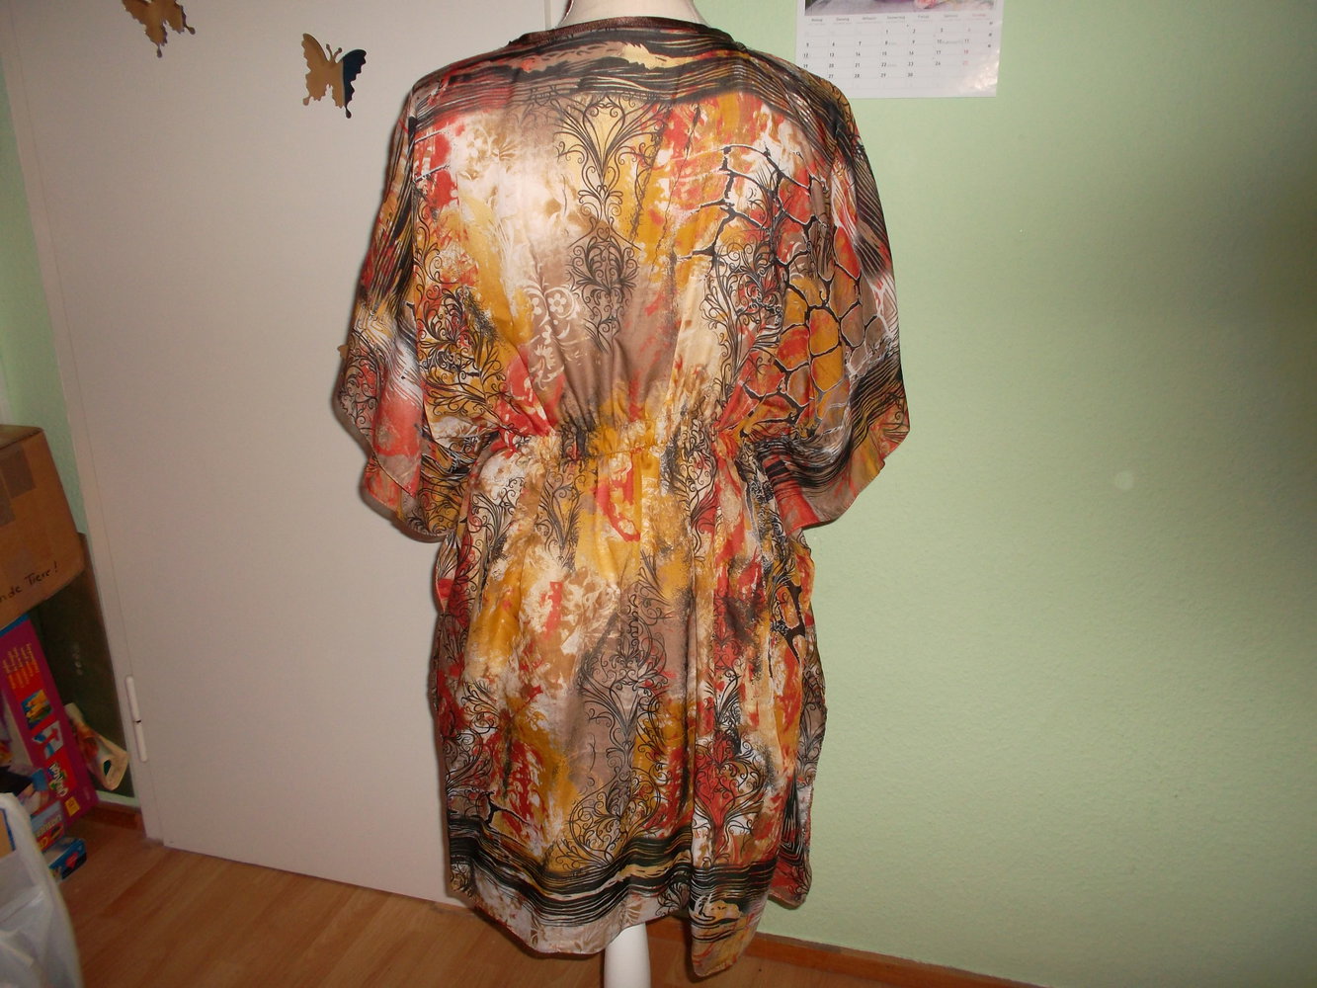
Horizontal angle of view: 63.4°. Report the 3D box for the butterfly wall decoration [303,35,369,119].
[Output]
[{"bbox_3d":[-0.456,-0.578,1.477,0.101,0.097,0.006,19,22,11],"label":"butterfly wall decoration"}]

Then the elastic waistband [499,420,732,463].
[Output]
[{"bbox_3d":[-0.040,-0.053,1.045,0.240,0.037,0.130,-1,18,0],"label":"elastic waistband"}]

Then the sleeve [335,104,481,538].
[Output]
[{"bbox_3d":[-0.235,-0.172,1.060,0.135,0.405,0.180,-1,18,0],"label":"sleeve"}]

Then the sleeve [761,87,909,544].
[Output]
[{"bbox_3d":[0.165,-0.179,1.060,0.135,0.405,0.180,-1,18,0],"label":"sleeve"}]

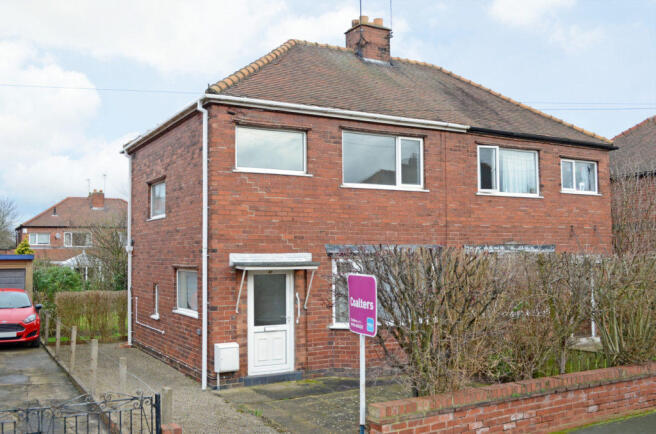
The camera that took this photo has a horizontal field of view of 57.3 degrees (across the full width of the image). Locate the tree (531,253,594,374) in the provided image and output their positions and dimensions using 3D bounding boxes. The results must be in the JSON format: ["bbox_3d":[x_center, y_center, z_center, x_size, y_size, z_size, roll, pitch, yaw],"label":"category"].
[{"bbox_3d":[4.065,1.717,10.345,0.950,2.206,0.920,1,-4,-31],"label":"tree"}]

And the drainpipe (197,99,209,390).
[{"bbox_3d":[-2.204,0.464,10.524,0.180,5.063,0.080,1,-4,-30],"label":"drainpipe"}]

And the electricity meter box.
[{"bbox_3d":[-1.762,2.447,10.473,0.380,0.480,0.210,1,-4,-30],"label":"electricity meter box"}]

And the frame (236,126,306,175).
[{"bbox_3d":[-1.054,-1.238,11.378,1.480,0.880,0.110,1,-4,-31],"label":"frame"}]

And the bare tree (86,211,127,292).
[{"bbox_3d":[-7.768,1.888,21.882,2.000,3.748,1.900,1,-4,-30],"label":"bare tree"}]

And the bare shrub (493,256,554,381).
[{"bbox_3d":[3.210,1.725,9.828,0.950,2.150,0.920,1,-4,-31],"label":"bare shrub"}]

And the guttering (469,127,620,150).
[{"bbox_3d":[5.578,-1.926,15.052,5.557,0.125,0.120,1,-4,-30],"label":"guttering"}]

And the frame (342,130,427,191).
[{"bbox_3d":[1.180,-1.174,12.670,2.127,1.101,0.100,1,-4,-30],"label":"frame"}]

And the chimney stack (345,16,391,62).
[{"bbox_3d":[1.104,-4.729,16.198,0.980,1.270,0.800,1,-4,-31],"label":"chimney stack"}]

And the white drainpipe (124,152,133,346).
[{"bbox_3d":[-5.170,0.785,15.549,0.180,5.047,0.080,1,-4,-30],"label":"white drainpipe"}]

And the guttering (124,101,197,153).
[{"bbox_3d":[-3.755,-1.886,13.142,0.160,0.150,6.100,1,-4,-31],"label":"guttering"}]

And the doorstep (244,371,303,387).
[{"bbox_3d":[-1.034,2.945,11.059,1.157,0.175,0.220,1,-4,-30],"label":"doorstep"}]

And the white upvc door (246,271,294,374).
[{"bbox_3d":[-1.045,1.922,11.178,0.945,1.970,0.100,1,-4,-31],"label":"white upvc door"}]

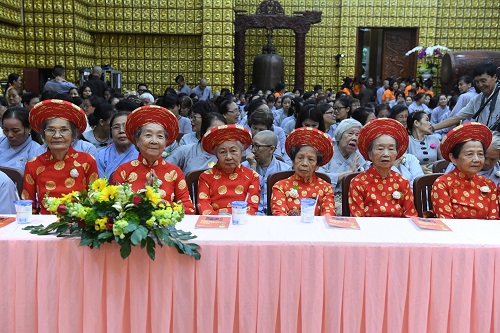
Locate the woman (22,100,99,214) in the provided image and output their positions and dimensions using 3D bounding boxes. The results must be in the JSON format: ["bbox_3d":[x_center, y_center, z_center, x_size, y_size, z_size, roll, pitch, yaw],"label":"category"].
[{"bbox_3d":[-0.963,0.330,2.883,0.470,1.290,0.700,0,9,-5],"label":"woman"}]

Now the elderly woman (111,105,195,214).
[{"bbox_3d":[-0.537,0.353,3.080,0.460,1.340,0.660,0,9,-3],"label":"elderly woman"}]

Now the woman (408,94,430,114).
[{"bbox_3d":[3.126,-0.749,10.603,0.460,1.180,0.700,-4,9,-25],"label":"woman"}]

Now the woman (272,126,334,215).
[{"bbox_3d":[0.293,0.420,3.088,0.400,1.230,0.640,1,9,3],"label":"woman"}]

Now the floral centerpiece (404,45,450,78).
[{"bbox_3d":[4.140,-2.416,13.384,1.050,0.760,0.650,1,9,6],"label":"floral centerpiece"}]

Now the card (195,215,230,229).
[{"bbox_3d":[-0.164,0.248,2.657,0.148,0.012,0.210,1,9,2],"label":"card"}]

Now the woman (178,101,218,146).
[{"bbox_3d":[-0.421,0.130,4.470,0.460,1.220,0.720,5,10,30],"label":"woman"}]

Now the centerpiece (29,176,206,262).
[{"bbox_3d":[-0.649,0.241,2.784,0.830,0.345,0.400,1,9,0],"label":"centerpiece"}]

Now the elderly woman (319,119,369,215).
[{"bbox_3d":[0.638,0.275,3.732,0.460,1.160,0.700,-1,9,-8],"label":"elderly woman"}]

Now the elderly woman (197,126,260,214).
[{"bbox_3d":[-0.125,0.409,3.088,0.400,1.240,0.640,1,9,0],"label":"elderly woman"}]

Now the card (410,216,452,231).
[{"bbox_3d":[0.941,0.295,3.036,0.170,0.012,0.240,1,9,0],"label":"card"}]

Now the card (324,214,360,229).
[{"bbox_3d":[0.475,0.289,3.031,0.160,0.012,0.240,1,9,0],"label":"card"}]

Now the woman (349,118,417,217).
[{"bbox_3d":[0.662,0.383,2.889,0.440,1.210,0.700,1,9,2],"label":"woman"}]

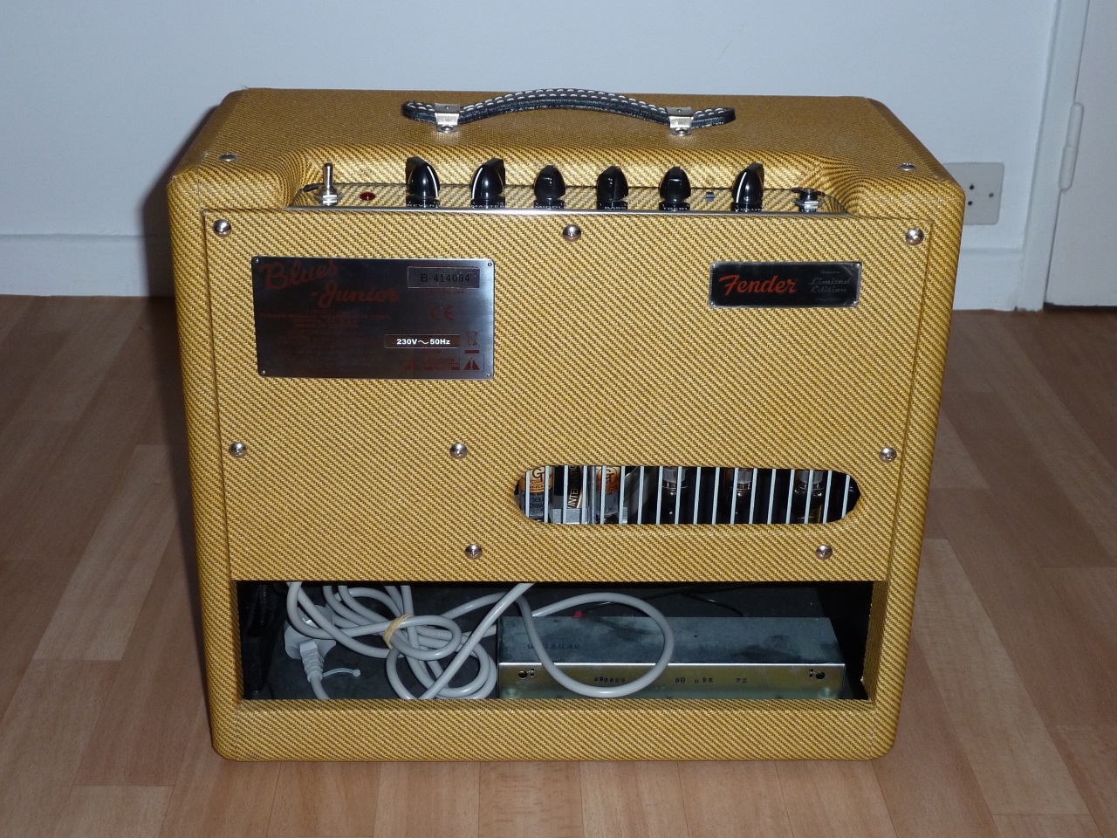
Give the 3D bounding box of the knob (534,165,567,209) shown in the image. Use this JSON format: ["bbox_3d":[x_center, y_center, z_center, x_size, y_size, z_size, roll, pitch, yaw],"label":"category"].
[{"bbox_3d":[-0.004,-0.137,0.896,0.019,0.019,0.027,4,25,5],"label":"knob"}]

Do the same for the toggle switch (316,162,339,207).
[{"bbox_3d":[-0.132,-0.137,0.887,0.013,0.021,0.013,0,24,-2],"label":"toggle switch"}]

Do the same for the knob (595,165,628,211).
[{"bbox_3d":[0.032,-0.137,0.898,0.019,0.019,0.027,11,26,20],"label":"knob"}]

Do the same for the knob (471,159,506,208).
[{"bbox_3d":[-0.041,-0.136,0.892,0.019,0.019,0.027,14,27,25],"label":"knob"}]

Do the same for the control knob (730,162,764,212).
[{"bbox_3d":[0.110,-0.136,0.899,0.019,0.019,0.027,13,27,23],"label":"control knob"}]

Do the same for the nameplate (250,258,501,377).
[{"bbox_3d":[-0.107,-0.058,0.899,0.138,0.074,0.002,0,24,-2],"label":"nameplate"}]

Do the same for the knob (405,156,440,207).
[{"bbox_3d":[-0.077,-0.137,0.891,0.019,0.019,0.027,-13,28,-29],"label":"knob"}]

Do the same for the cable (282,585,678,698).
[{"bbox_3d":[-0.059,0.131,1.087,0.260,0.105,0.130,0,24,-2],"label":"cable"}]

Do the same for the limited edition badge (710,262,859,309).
[{"bbox_3d":[0.132,-0.077,0.898,0.088,0.028,0.002,0,24,-2],"label":"limited edition badge"}]

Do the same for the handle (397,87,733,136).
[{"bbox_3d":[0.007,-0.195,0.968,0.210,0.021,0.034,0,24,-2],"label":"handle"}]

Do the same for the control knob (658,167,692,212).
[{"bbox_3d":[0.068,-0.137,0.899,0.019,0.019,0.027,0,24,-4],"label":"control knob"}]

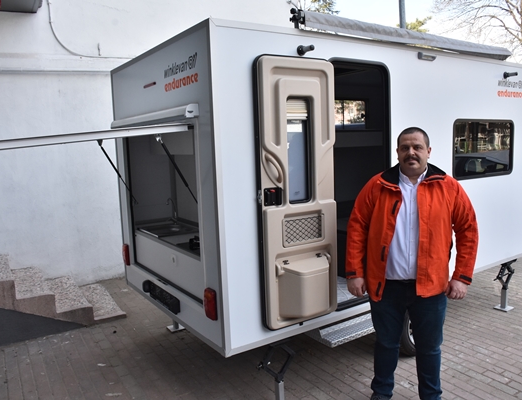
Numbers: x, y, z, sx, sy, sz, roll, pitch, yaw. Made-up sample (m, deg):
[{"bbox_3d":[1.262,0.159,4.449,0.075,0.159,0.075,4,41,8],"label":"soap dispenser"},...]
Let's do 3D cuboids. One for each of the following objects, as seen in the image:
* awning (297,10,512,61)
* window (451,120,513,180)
[{"bbox_3d":[1.296,-1.249,3.502,2.582,0.109,0.109,-7,8,-34],"label":"awning"},{"bbox_3d":[2.012,-0.461,4.038,0.979,0.503,0.038,-7,8,-34],"label":"window"}]

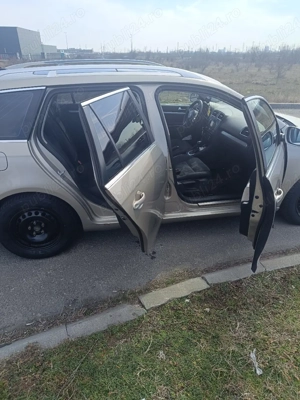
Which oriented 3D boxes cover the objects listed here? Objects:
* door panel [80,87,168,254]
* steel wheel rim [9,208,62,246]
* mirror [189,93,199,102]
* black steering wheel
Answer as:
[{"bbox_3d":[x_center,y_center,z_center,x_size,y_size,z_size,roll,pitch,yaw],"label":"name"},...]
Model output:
[{"bbox_3d":[-0.132,-0.124,1.936,0.240,1.170,1.010,9,29,16],"label":"door panel"},{"bbox_3d":[-0.963,0.219,2.384,0.416,0.416,0.160,-5,28,-10],"label":"steel wheel rim"},{"bbox_3d":[0.613,-1.423,3.862,0.130,0.165,0.220,-5,28,-10],"label":"mirror"},{"bbox_3d":[0.552,-1.027,3.394,0.100,0.375,0.375,22,21,-22],"label":"black steering wheel"}]

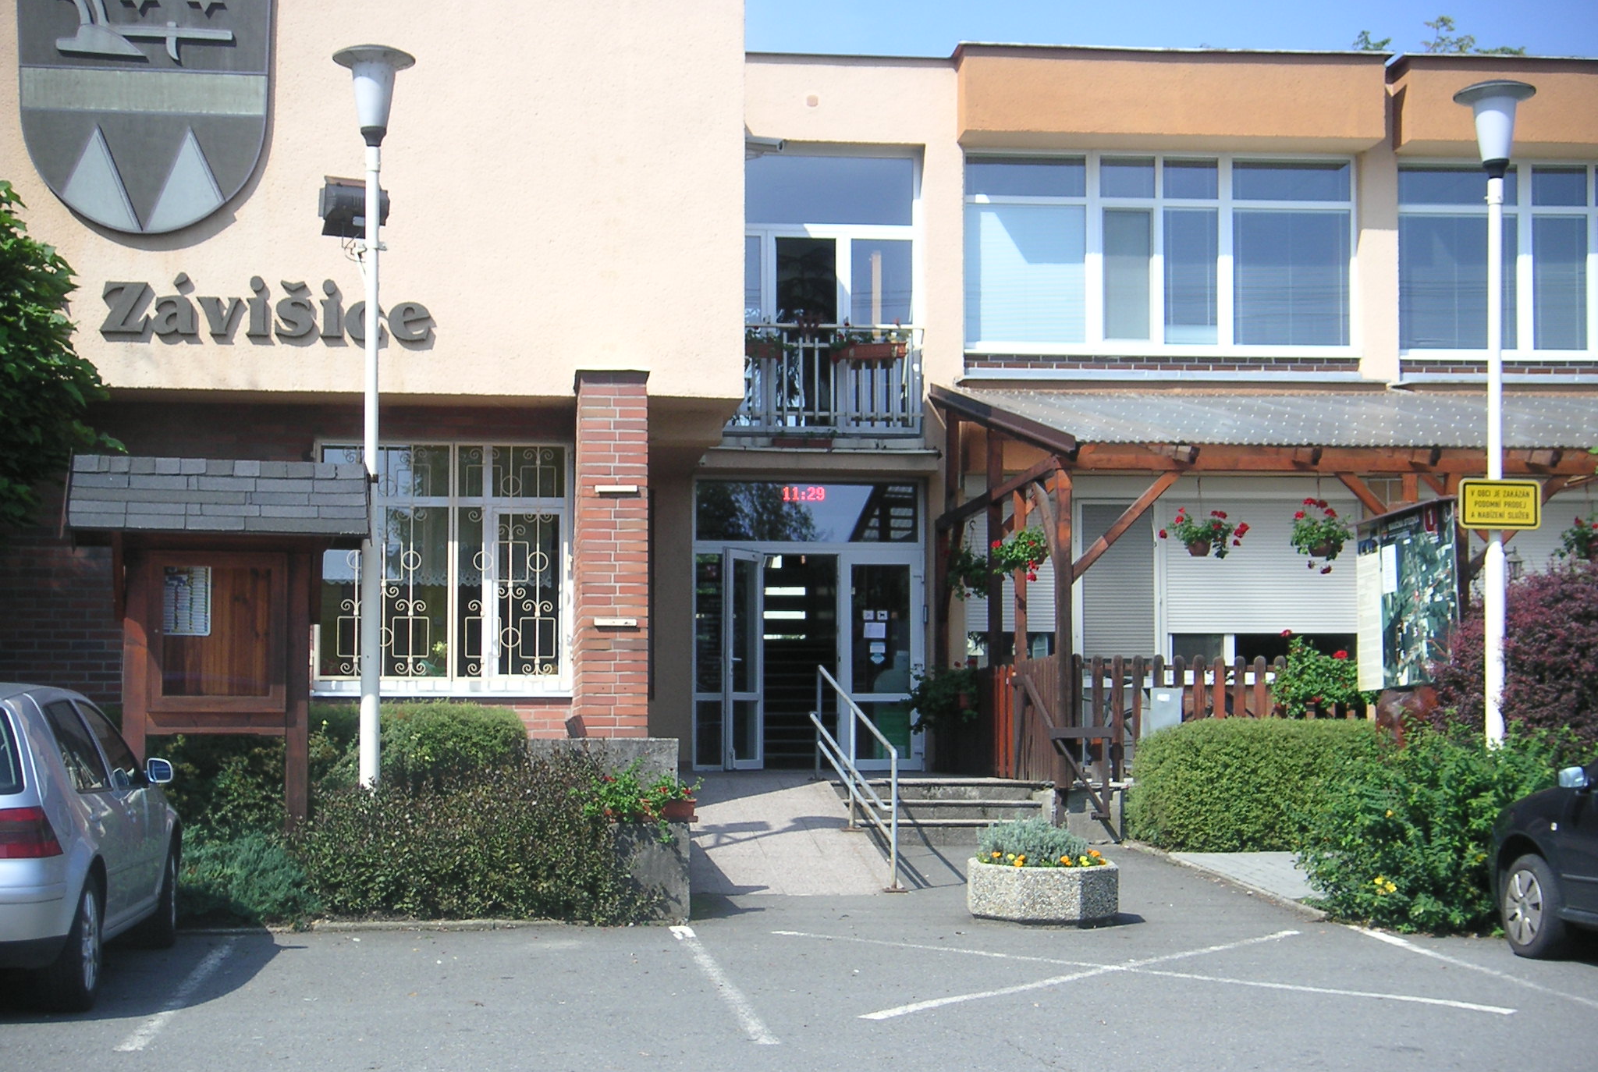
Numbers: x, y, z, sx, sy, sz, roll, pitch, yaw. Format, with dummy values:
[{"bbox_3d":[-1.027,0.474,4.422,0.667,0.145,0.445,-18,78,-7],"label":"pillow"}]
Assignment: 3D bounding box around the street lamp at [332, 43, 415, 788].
[{"bbox_3d":[-2.754,-0.390,16.400,0.530,5.500,0.530,0,-3,-7],"label":"street lamp"}]

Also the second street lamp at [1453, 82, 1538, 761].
[{"bbox_3d":[4.496,-0.330,16.400,0.540,5.300,0.540,1,-3,-7],"label":"second street lamp"}]

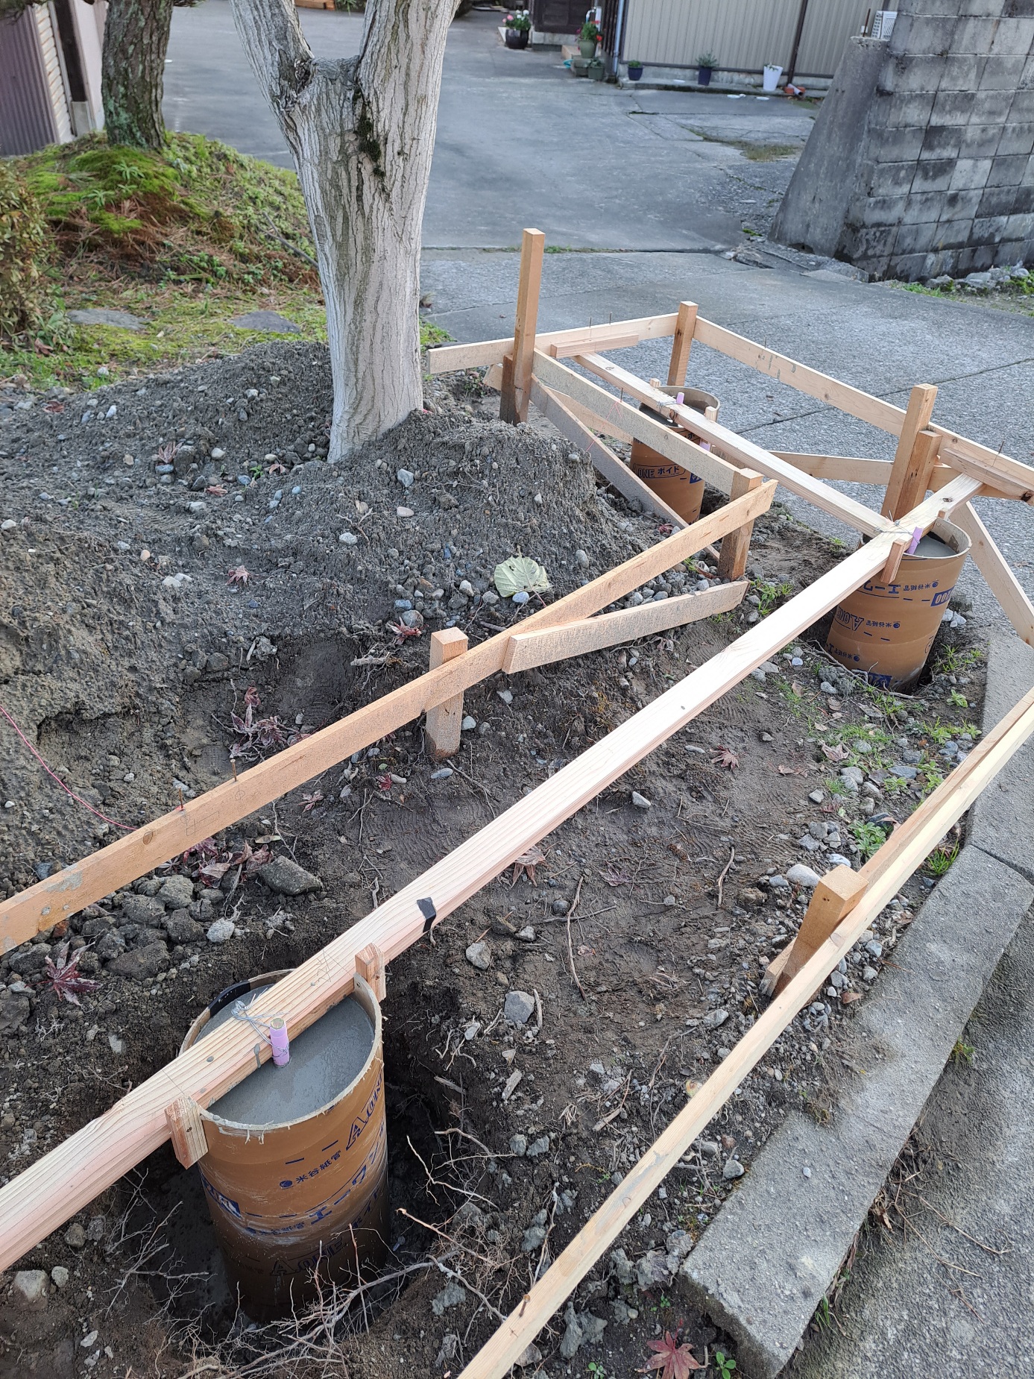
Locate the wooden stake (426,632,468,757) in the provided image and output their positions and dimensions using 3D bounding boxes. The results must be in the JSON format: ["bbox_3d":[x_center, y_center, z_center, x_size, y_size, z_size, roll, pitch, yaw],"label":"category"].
[{"bbox_3d":[-0.167,0.019,2.238,0.055,0.351,0.055,-18,45,-29],"label":"wooden stake"}]

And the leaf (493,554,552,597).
[{"bbox_3d":[0.016,-0.325,2.764,0.160,0.030,0.150,-10,57,-10],"label":"leaf"}]

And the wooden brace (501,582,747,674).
[{"bbox_3d":[0.349,-0.193,2.660,0.020,0.097,1.150,33,31,31],"label":"wooden brace"}]

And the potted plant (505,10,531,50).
[{"bbox_3d":[0.009,-10.490,15.200,0.400,0.500,0.380,4,38,0],"label":"potted plant"}]

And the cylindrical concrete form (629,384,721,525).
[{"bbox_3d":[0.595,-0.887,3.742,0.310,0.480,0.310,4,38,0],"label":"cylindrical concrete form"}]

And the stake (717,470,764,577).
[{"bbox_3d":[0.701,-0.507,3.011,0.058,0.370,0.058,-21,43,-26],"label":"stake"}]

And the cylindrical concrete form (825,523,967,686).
[{"bbox_3d":[1.194,-0.268,3.055,0.310,0.520,0.310,4,38,0],"label":"cylindrical concrete form"}]

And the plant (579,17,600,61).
[{"bbox_3d":[0.981,-8.779,12.900,0.290,0.440,0.280,4,38,0],"label":"plant"}]

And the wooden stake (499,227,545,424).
[{"bbox_3d":[0.031,-1.430,3.812,0.062,0.761,0.095,-20,44,-28],"label":"wooden stake"}]

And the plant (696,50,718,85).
[{"bbox_3d":[2.486,-8.120,12.500,0.270,0.360,0.260,4,38,0],"label":"plant"}]

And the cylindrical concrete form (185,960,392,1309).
[{"bbox_3d":[-0.385,0.789,1.681,0.310,0.600,0.310,3,37,-2],"label":"cylindrical concrete form"}]

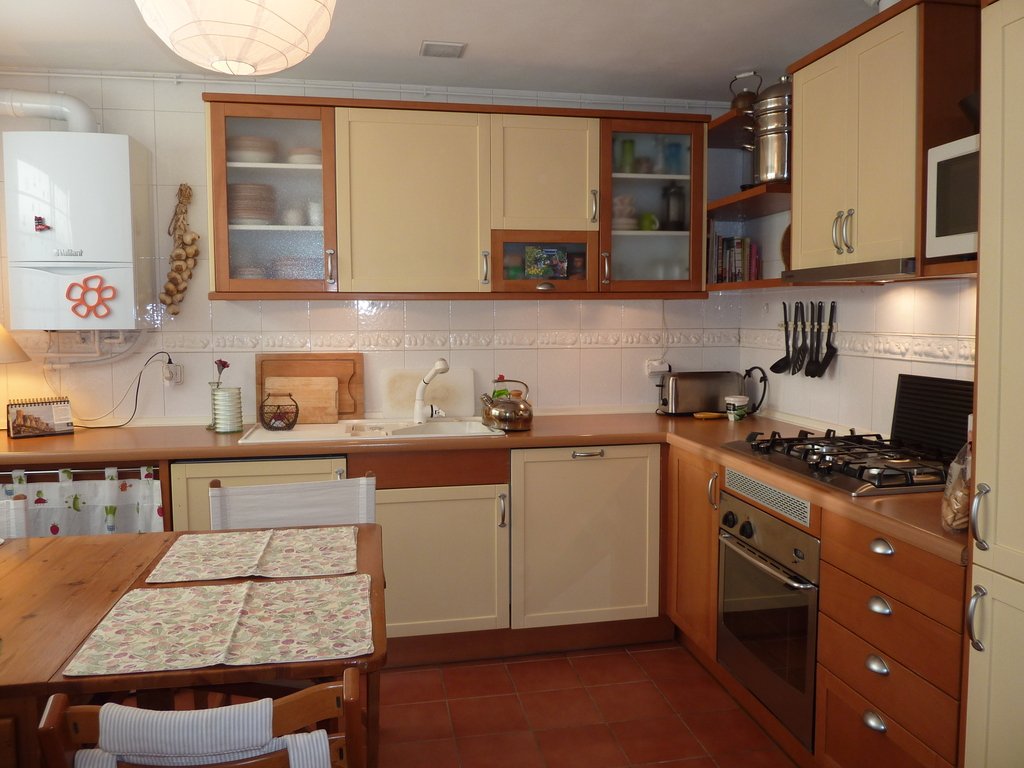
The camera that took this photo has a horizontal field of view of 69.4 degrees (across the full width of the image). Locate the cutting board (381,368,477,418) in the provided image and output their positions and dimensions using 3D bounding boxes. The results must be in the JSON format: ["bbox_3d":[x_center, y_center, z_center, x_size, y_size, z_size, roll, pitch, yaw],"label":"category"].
[{"bbox_3d":[-0.367,0.042,3.291,0.405,0.222,0.020,-1,0,-10],"label":"cutting board"}]

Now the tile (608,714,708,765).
[{"bbox_3d":[0.451,1.115,2.304,0.243,0.010,0.243,-1,5,-10],"label":"tile"}]

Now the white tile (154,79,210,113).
[{"bbox_3d":[-1.383,-1.207,3.079,0.200,0.152,0.012,-1,4,-10],"label":"white tile"}]

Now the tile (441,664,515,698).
[{"bbox_3d":[-0.125,1.089,2.699,0.243,0.010,0.243,-1,5,-10],"label":"tile"}]

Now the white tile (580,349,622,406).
[{"bbox_3d":[0.418,-0.033,3.461,0.200,0.268,0.012,-1,4,-10],"label":"white tile"}]

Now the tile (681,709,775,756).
[{"bbox_3d":[0.692,1.109,2.353,0.236,0.010,0.245,-1,4,-10],"label":"tile"}]

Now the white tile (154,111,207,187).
[{"bbox_3d":[-1.375,-0.974,3.079,0.200,0.300,0.010,-1,4,-10],"label":"white tile"}]

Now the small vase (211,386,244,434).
[{"bbox_3d":[-1.120,0.106,2.914,0.110,0.172,0.110,-1,4,-10],"label":"small vase"}]

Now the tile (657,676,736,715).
[{"bbox_3d":[0.650,1.097,2.600,0.245,0.012,0.245,-1,4,-10],"label":"tile"}]

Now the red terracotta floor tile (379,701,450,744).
[{"bbox_3d":[-0.326,1.115,2.425,0.245,0.012,0.245,-1,4,-10],"label":"red terracotta floor tile"}]

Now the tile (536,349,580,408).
[{"bbox_3d":[0.219,-0.029,3.426,0.200,0.268,0.012,-1,4,-10],"label":"tile"}]

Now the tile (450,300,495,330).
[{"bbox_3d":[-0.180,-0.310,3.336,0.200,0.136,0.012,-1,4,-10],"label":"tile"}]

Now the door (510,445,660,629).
[{"bbox_3d":[0.290,0.589,2.880,0.595,0.693,0.022,-1,4,-10],"label":"door"}]

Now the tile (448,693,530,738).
[{"bbox_3d":[-0.080,1.108,2.457,0.243,0.010,0.243,-1,5,-10],"label":"tile"}]

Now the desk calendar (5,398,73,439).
[{"bbox_3d":[-1.866,0.130,2.928,0.208,0.148,0.080,-3,5,-40],"label":"desk calendar"}]

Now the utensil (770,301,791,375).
[{"bbox_3d":[1.107,-0.185,3.056,0.085,0.302,0.080,-1,5,-10],"label":"utensil"}]

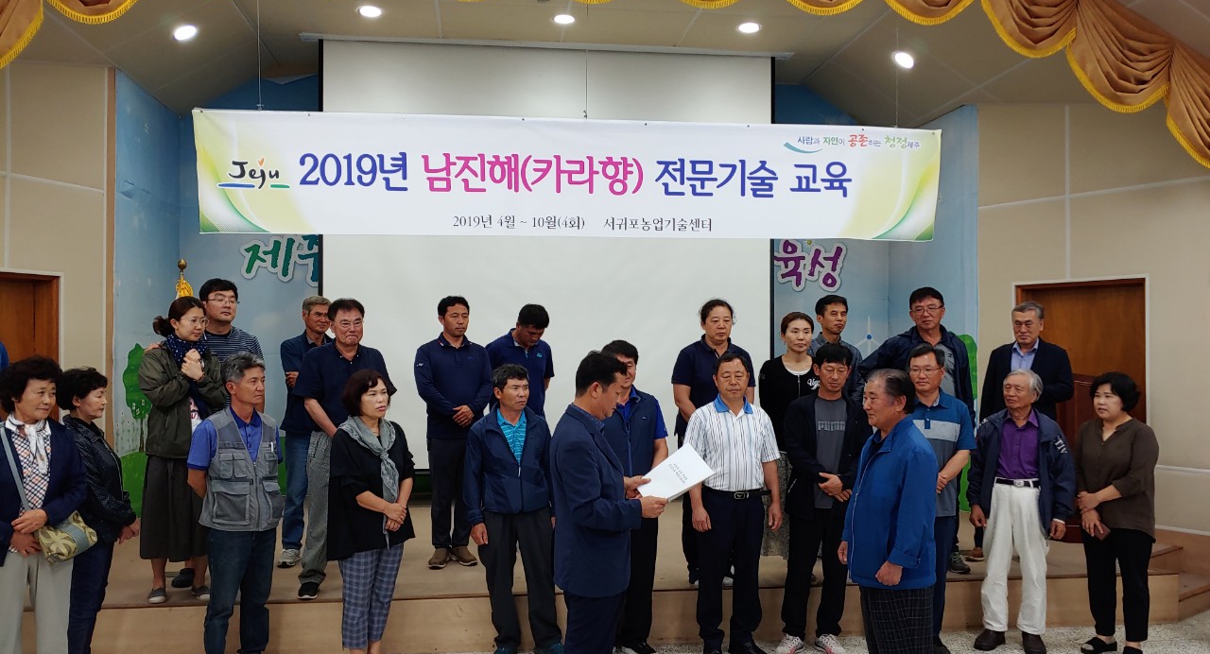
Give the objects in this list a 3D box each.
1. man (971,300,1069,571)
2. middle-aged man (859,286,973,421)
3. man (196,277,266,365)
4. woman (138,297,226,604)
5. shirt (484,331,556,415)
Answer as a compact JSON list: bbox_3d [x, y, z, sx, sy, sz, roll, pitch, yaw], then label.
[{"bbox_3d":[2.779,0.678,5.816,0.580,1.688,0.400,0,-1,22],"label":"man"},{"bbox_3d":[1.979,0.653,5.585,0.720,1.780,0.380,0,-2,17],"label":"middle-aged man"},{"bbox_3d":[-2.338,0.601,5.156,0.660,1.780,0.420,1,-2,-20],"label":"man"},{"bbox_3d":[-2.333,0.659,4.847,0.460,1.651,0.430,1,-2,-38],"label":"woman"},{"bbox_3d":[-0.574,0.356,5.843,0.500,0.680,0.300,1,-1,-18],"label":"shirt"}]

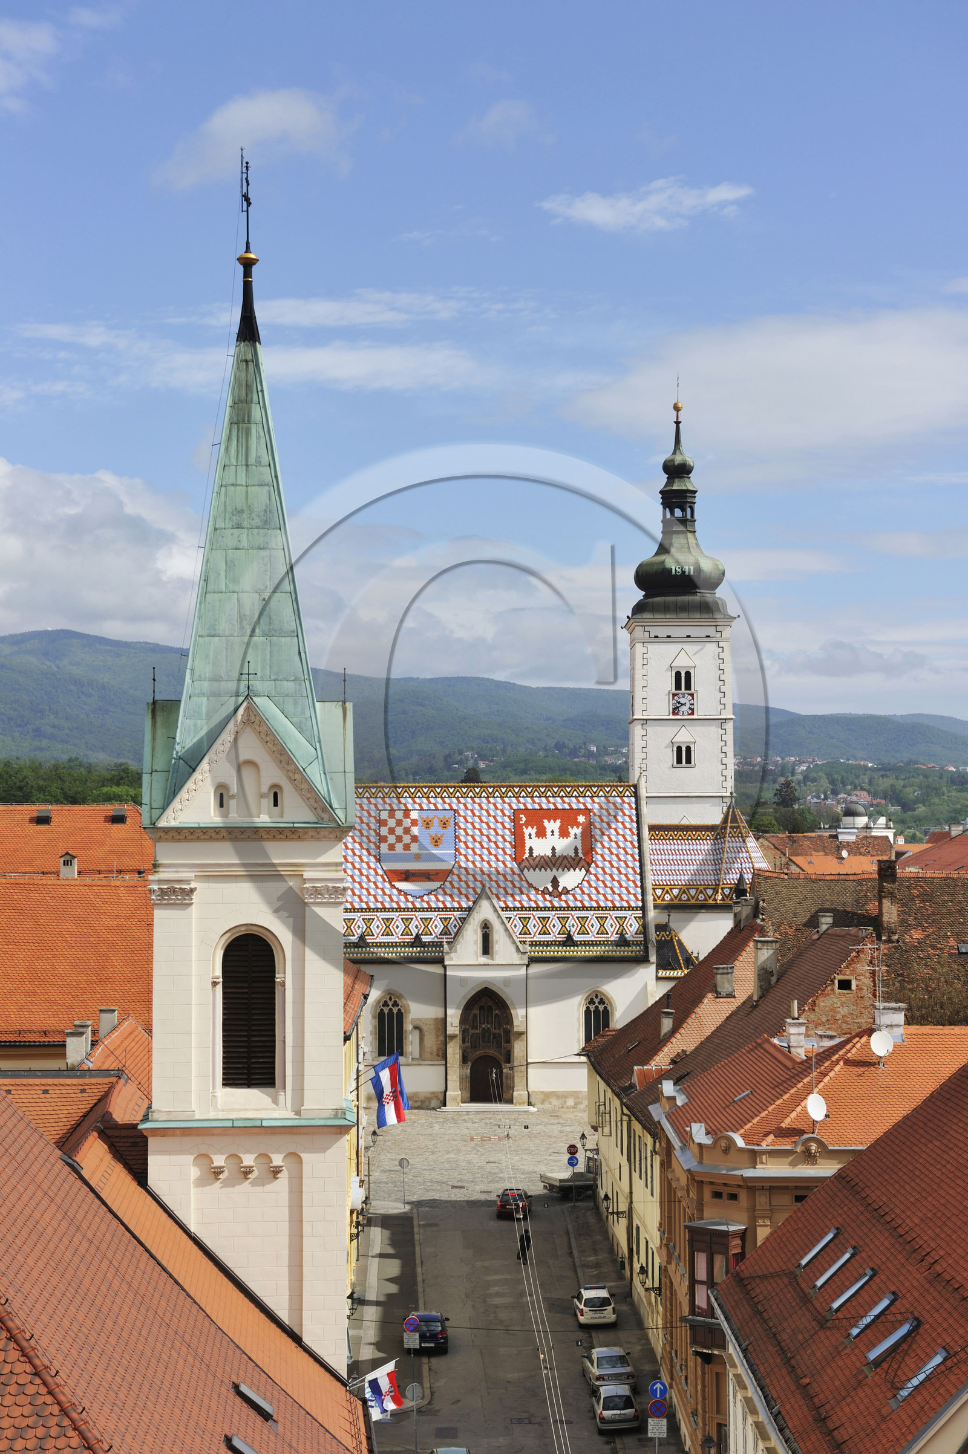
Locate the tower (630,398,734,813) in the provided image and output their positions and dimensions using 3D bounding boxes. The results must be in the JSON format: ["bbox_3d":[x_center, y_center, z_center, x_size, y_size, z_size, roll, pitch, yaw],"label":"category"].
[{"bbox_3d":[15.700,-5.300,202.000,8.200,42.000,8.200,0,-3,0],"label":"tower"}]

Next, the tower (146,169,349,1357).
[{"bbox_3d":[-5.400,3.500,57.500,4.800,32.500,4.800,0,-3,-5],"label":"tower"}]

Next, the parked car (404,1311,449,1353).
[{"bbox_3d":[-2.404,25.884,107.316,1.790,1.480,4.200,0,-1,-2],"label":"parked car"}]

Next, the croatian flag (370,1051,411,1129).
[{"bbox_3d":[-4.379,16.930,116.000,1.720,3.200,0.500,0,-2,0],"label":"croatian flag"}]

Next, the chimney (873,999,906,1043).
[{"bbox_3d":[15.130,11.002,93.400,1.200,1.600,0.750,0,-2,0],"label":"chimney"}]

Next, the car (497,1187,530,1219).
[{"bbox_3d":[1.656,26.529,139.816,1.750,1.470,4.350,0,-1,3],"label":"car"}]

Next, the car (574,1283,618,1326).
[{"bbox_3d":[5.035,25.961,113.017,1.750,1.550,4.400,0,-1,-1],"label":"car"}]

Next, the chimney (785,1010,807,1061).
[{"bbox_3d":[12.291,12.140,98.500,0.800,1.950,0.720,0,-2,0],"label":"chimney"}]

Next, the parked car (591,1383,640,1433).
[{"bbox_3d":[5.026,25.663,94.816,1.670,1.430,3.800,0,-1,-1],"label":"parked car"}]

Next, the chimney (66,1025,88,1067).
[{"bbox_3d":[-15.535,12.247,95.500,0.800,1.650,0.720,0,-2,0],"label":"chimney"}]

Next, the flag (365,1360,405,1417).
[{"bbox_3d":[-2.914,19.733,74.500,1.120,1.500,0.400,0,-2,0],"label":"flag"}]

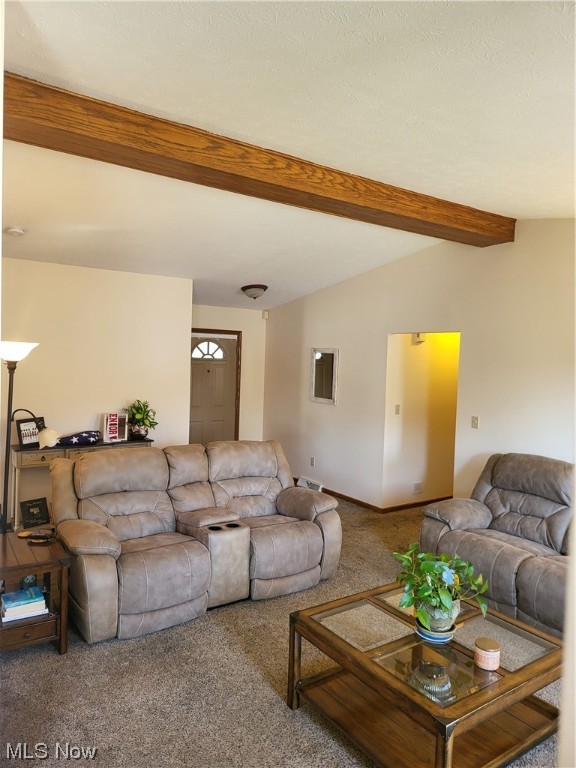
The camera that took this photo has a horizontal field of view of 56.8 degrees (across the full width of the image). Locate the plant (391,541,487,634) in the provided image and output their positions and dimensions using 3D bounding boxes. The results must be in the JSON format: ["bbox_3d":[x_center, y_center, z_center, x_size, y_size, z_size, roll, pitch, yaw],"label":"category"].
[{"bbox_3d":[0.712,1.011,2.538,0.390,0.390,0.390,2,3,0],"label":"plant"}]

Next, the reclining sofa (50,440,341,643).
[{"bbox_3d":[-0.668,1.042,4.136,2.000,1.030,1.010,-1,4,-35],"label":"reclining sofa"}]

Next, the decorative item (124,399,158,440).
[{"bbox_3d":[-1.577,0.383,5.731,0.360,0.435,0.320,-1,4,-35],"label":"decorative item"}]

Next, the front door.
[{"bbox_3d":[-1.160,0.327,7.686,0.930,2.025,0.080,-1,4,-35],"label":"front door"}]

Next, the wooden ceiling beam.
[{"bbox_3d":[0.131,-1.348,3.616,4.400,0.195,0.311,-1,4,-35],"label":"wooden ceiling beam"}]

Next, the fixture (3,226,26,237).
[{"bbox_3d":[-2.233,-1.249,4.365,0.145,0.045,0.145,-1,-5,-35],"label":"fixture"}]

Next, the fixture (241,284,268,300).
[{"bbox_3d":[-0.406,-1.148,6.630,0.335,0.140,0.335,-4,-4,0],"label":"fixture"}]

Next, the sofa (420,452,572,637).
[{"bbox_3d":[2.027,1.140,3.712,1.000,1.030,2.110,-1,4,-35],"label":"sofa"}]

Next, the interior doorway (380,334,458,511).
[{"bbox_3d":[1.441,0.491,5.718,0.120,2.065,0.960,-1,4,-35],"label":"interior doorway"}]

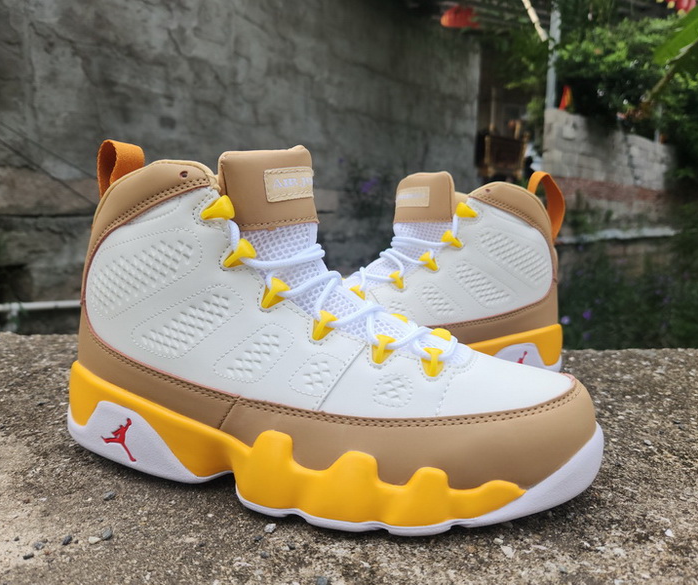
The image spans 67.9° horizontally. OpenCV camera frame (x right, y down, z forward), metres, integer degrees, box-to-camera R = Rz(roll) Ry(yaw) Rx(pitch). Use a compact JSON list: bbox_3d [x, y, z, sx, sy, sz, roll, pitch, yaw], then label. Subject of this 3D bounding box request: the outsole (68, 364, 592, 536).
[{"bbox_3d":[-0.019,0.072,0.288,0.300,0.052,0.110,4,10,14],"label":"outsole"}]

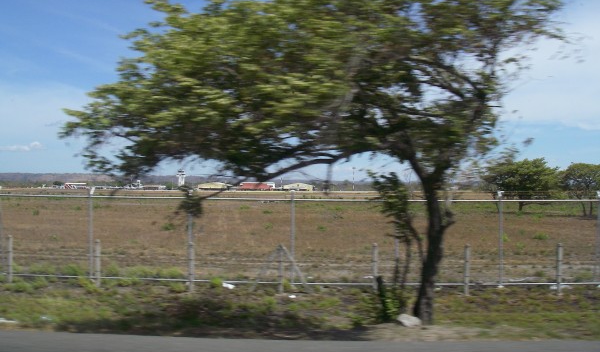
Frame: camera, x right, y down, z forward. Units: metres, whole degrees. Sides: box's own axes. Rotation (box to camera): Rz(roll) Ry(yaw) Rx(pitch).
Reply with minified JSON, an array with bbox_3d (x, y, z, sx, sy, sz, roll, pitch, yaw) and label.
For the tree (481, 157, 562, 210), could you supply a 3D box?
[{"bbox_3d":[25.220,0.945,75.000,8.600,6.100,8.000,0,-1,19],"label":"tree"}]

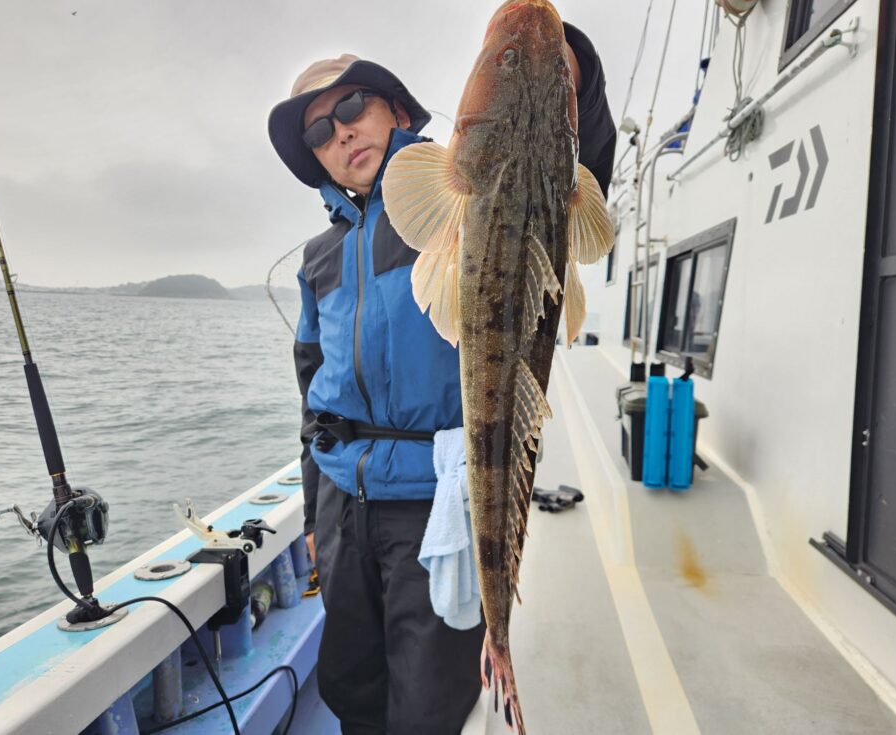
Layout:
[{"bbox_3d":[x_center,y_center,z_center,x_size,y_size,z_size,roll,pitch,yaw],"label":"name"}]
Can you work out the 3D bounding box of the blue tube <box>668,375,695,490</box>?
[{"bbox_3d":[0.809,0.233,2.269,0.072,0.379,0.069,0,5,8],"label":"blue tube"}]

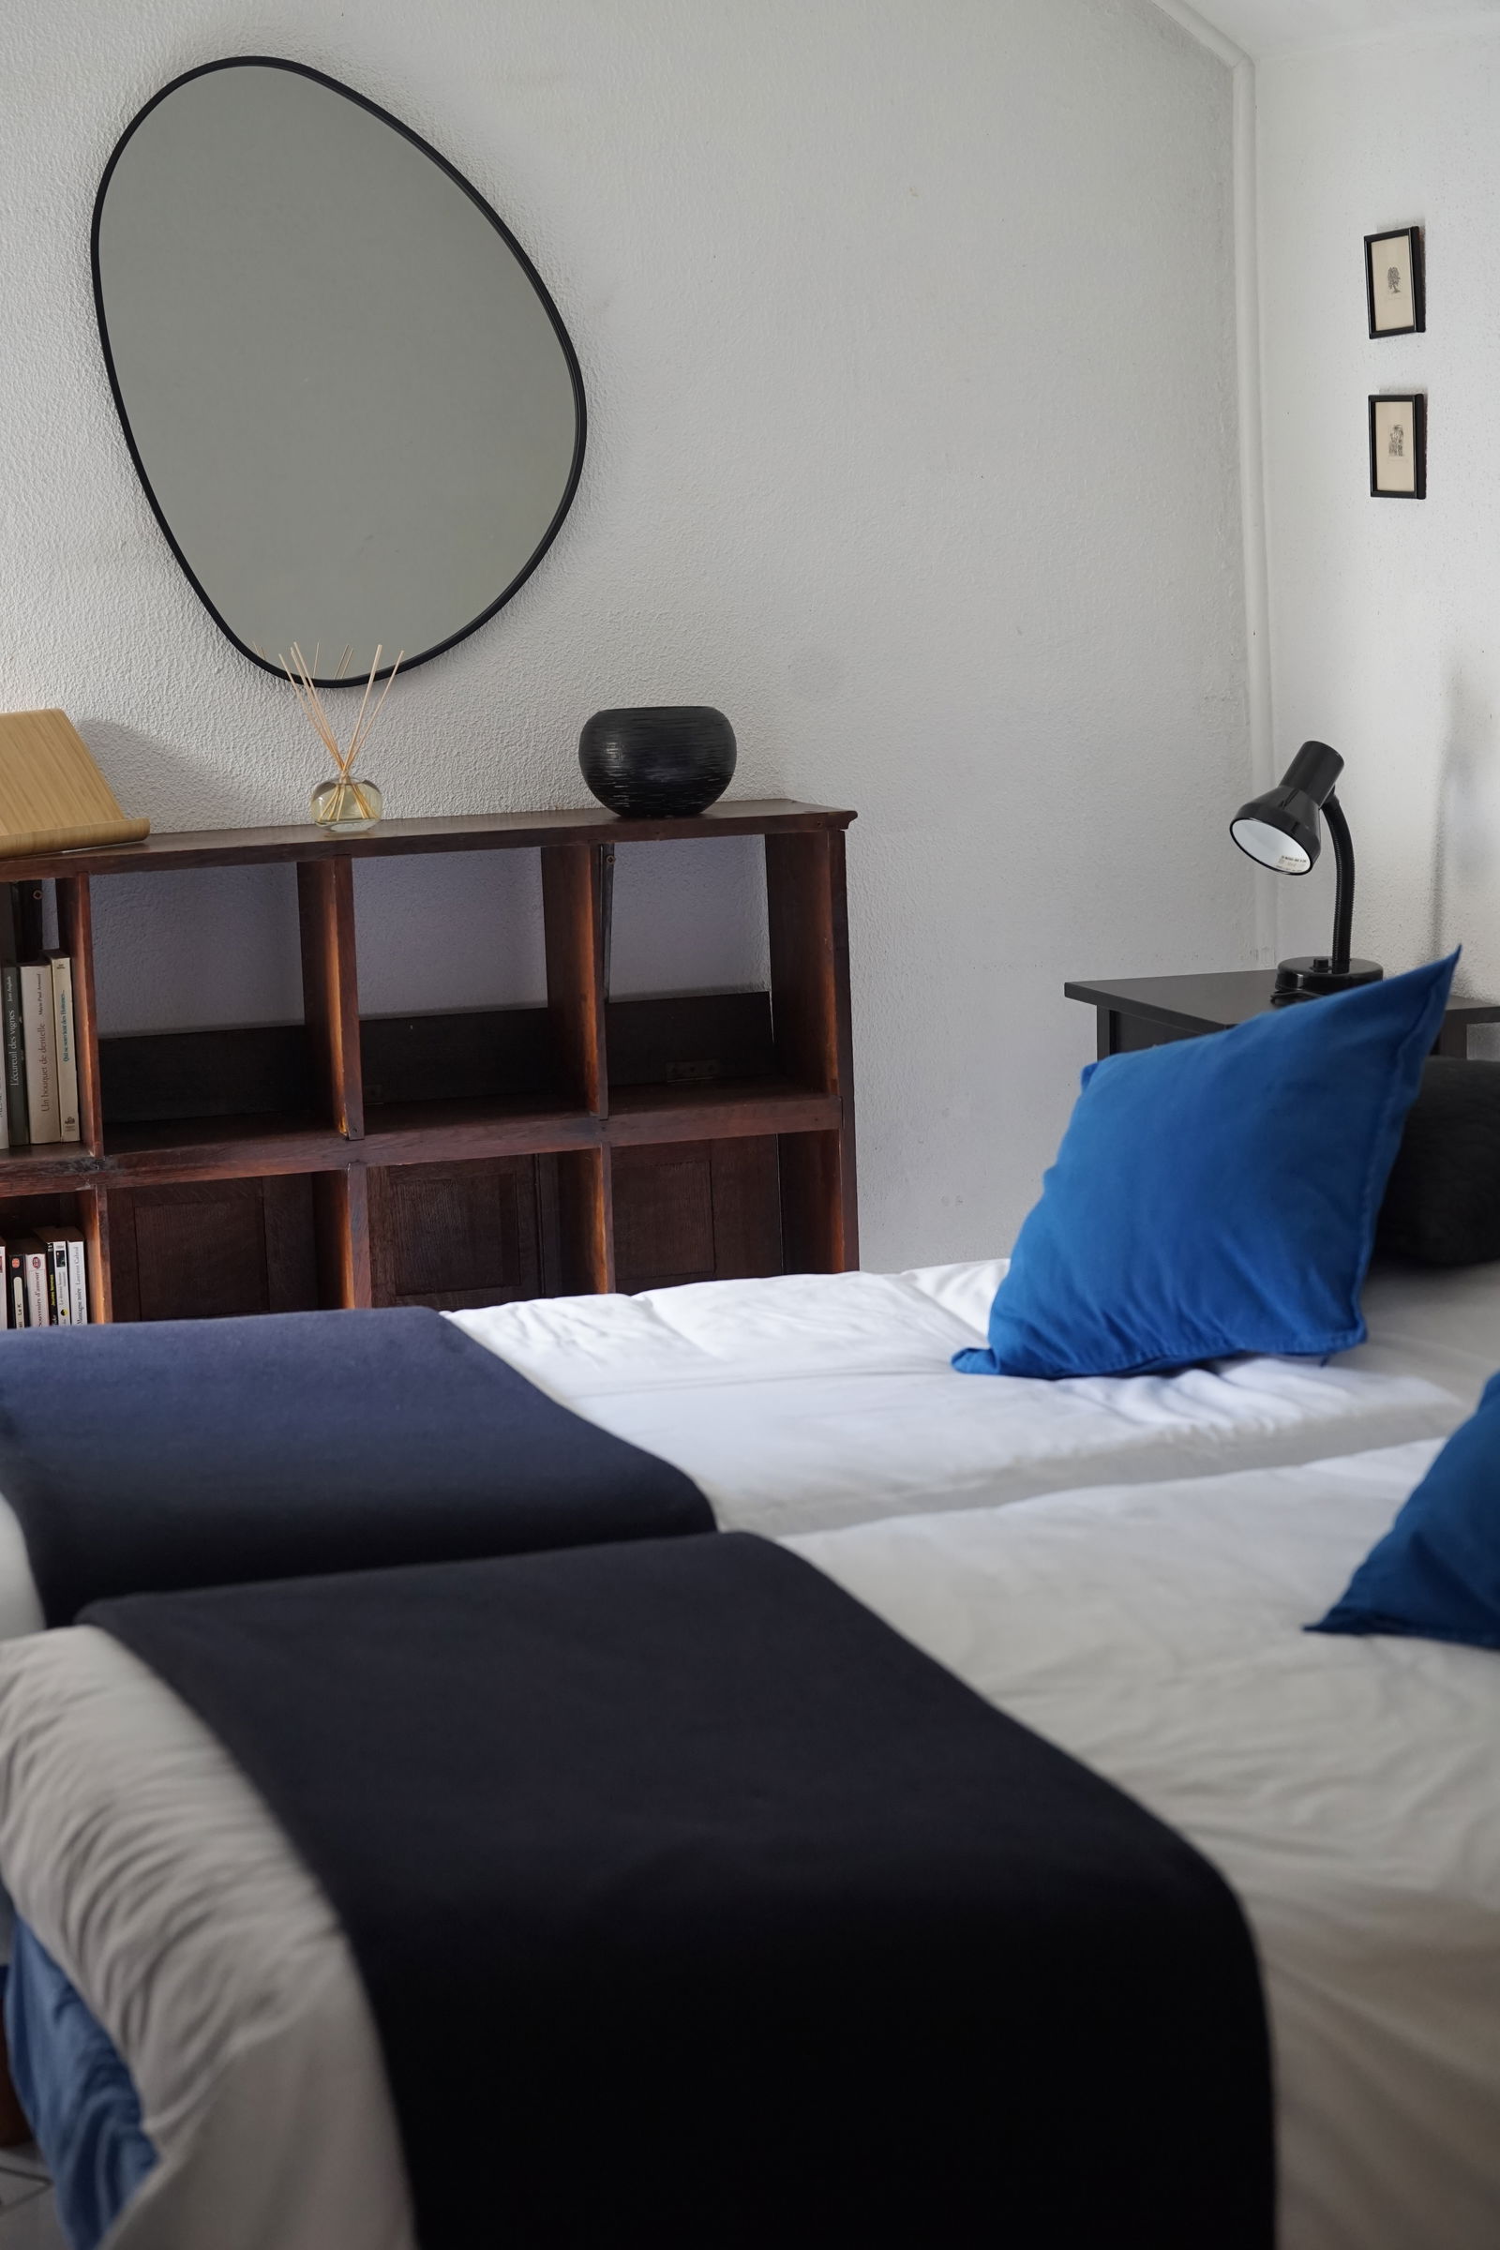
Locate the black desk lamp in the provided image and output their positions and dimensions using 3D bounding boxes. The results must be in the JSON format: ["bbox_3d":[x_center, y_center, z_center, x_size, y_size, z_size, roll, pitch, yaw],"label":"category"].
[{"bbox_3d":[0.717,-0.329,5.627,0.226,0.328,0.138,-10,12,-44],"label":"black desk lamp"}]

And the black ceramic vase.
[{"bbox_3d":[-0.124,-0.460,5.553,0.199,0.134,0.199,-2,8,0],"label":"black ceramic vase"}]

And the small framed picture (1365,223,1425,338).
[{"bbox_3d":[0.819,-1.069,5.562,0.014,0.130,0.127,-5,9,-17],"label":"small framed picture"}]

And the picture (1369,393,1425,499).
[{"bbox_3d":[0.827,-0.867,5.591,0.014,0.130,0.127,-5,9,-17],"label":"picture"}]

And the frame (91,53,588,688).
[{"bbox_3d":[-0.519,-0.961,5.604,0.634,0.796,0.025,-5,9,-17],"label":"frame"}]

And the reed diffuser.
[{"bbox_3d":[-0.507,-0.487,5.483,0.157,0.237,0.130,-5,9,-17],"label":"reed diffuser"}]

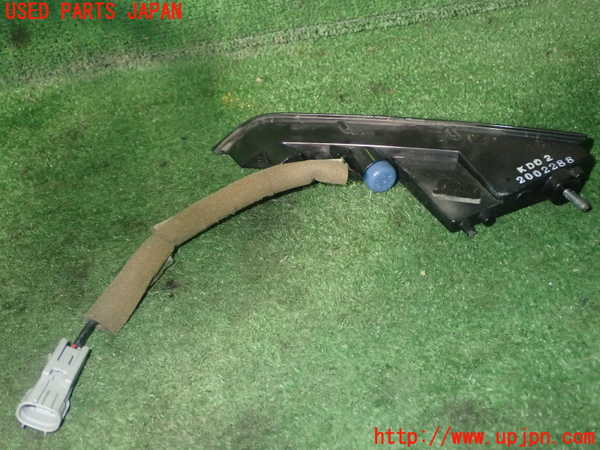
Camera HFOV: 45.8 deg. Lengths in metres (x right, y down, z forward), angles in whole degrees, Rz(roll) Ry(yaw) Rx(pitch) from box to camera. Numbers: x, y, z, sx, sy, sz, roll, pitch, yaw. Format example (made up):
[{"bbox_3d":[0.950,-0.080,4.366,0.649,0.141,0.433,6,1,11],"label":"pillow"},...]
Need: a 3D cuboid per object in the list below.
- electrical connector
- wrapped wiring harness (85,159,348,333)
[{"bbox_3d":[-0.138,0.093,0.414,0.029,0.019,0.048,9,40,10],"label":"electrical connector"},{"bbox_3d":[-0.058,0.000,0.524,0.060,0.022,0.249,31,48,32],"label":"wrapped wiring harness"}]

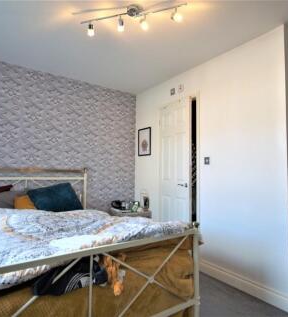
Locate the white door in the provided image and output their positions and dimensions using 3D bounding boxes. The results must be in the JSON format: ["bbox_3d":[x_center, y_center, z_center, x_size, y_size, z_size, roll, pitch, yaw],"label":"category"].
[{"bbox_3d":[0.393,0.283,2.687,0.050,1.990,0.650,1,-3,-28],"label":"white door"}]

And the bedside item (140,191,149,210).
[{"bbox_3d":[0.012,0.614,3.092,0.100,0.275,0.090,2,-3,-37],"label":"bedside item"}]

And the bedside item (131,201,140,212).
[{"bbox_3d":[-0.121,0.687,3.013,0.120,0.155,0.070,2,-3,-37],"label":"bedside item"}]

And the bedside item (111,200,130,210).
[{"bbox_3d":[-0.335,0.670,3.015,0.220,0.125,0.170,2,-3,-37],"label":"bedside item"}]

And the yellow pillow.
[{"bbox_3d":[-1.127,0.541,2.235,0.420,0.360,0.140,2,-38,-37],"label":"yellow pillow"}]

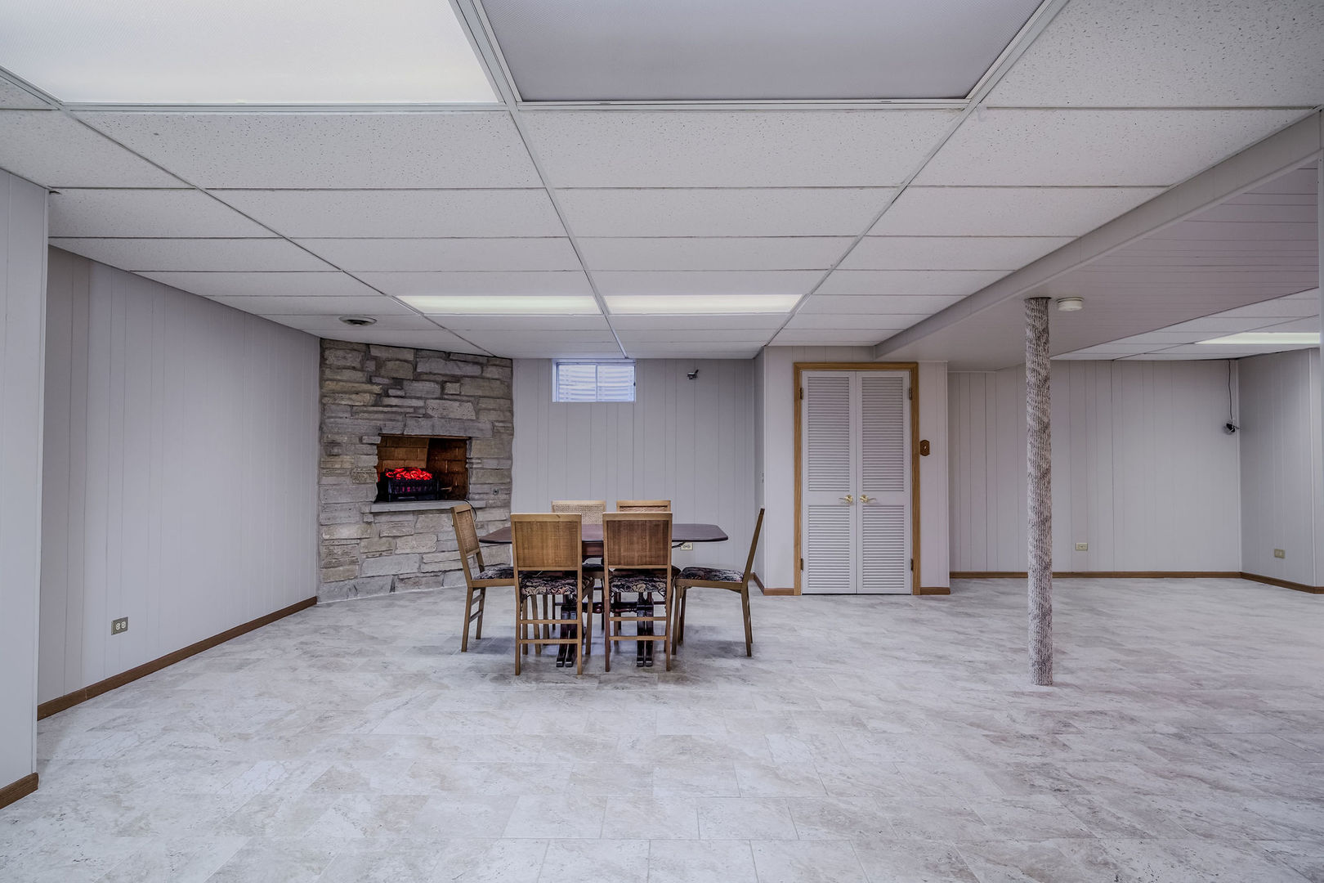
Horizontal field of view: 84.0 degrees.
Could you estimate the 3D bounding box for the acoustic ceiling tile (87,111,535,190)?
[{"bbox_3d":[-1.041,-0.928,2.354,1.249,0.018,0.600,0,-1,1],"label":"acoustic ceiling tile"}]

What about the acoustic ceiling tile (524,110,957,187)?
[{"bbox_3d":[0.227,-0.924,2.334,1.249,0.018,0.600,0,-1,1],"label":"acoustic ceiling tile"}]

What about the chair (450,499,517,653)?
[{"bbox_3d":[-1.001,0.843,4.627,0.530,0.882,0.421,0,-1,3],"label":"chair"}]

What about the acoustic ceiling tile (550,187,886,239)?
[{"bbox_3d":[0.229,-0.906,2.906,1.241,0.020,0.578,0,-1,1],"label":"acoustic ceiling tile"}]

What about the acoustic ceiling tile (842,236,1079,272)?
[{"bbox_3d":[1.369,-0.915,3.575,0.925,0.020,0.595,0,-1,1],"label":"acoustic ceiling tile"}]

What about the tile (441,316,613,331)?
[{"bbox_3d":[-0.996,-0.856,5.266,1.241,0.020,0.578,0,-1,1],"label":"tile"}]

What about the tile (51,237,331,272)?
[{"bbox_3d":[-2.230,-0.906,3.551,1.130,0.018,0.600,0,-1,1],"label":"tile"}]

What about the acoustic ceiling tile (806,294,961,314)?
[{"bbox_3d":[1.383,-0.891,4.788,0.925,0.020,0.595,0,-1,1],"label":"acoustic ceiling tile"}]

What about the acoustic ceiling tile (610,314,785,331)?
[{"bbox_3d":[0.260,-0.855,5.249,1.241,0.020,0.578,0,-1,1],"label":"acoustic ceiling tile"}]

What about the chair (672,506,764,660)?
[{"bbox_3d":[0.358,0.850,4.607,0.547,0.881,0.418,0,-1,8],"label":"chair"}]

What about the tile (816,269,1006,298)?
[{"bbox_3d":[1.376,-0.903,4.182,0.925,0.020,0.595,0,-1,1],"label":"tile"}]

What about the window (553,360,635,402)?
[{"bbox_3d":[-0.671,-0.595,7.312,0.802,0.416,0.120,0,-1,1],"label":"window"}]

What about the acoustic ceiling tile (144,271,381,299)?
[{"bbox_3d":[-2.215,-0.884,4.110,1.137,0.020,0.578,0,-1,1],"label":"acoustic ceiling tile"}]

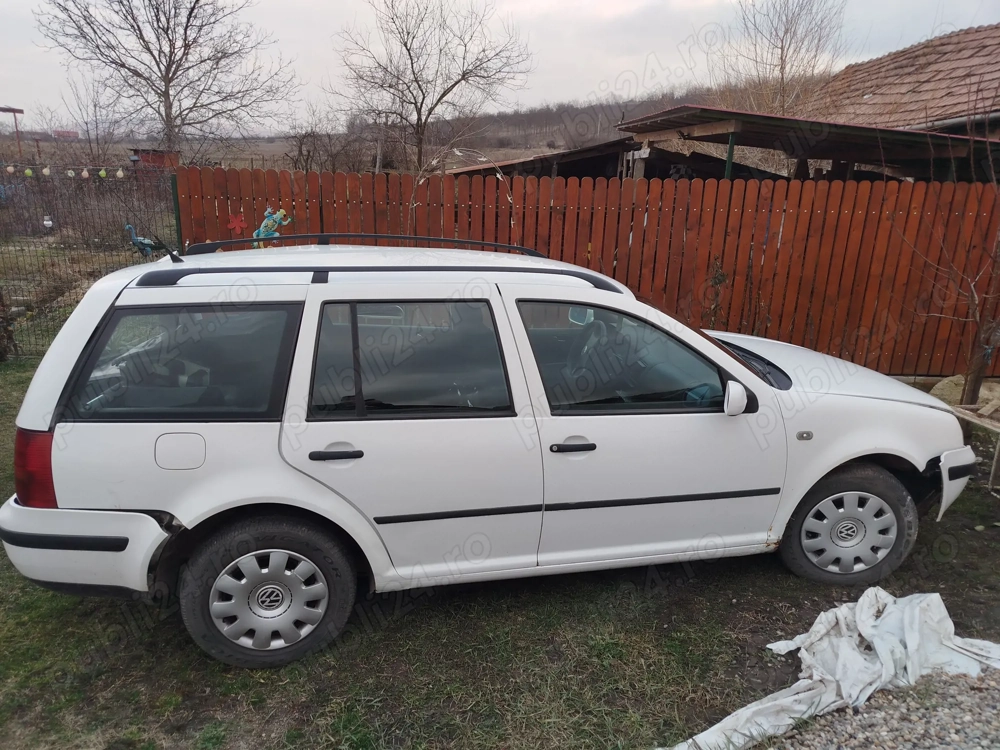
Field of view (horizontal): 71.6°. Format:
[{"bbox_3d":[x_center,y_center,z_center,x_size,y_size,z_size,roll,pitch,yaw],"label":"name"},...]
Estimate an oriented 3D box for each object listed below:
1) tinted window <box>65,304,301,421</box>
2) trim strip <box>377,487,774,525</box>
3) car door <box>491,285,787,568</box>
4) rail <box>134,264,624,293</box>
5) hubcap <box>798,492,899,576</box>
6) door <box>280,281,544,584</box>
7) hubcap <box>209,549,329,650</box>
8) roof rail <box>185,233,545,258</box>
[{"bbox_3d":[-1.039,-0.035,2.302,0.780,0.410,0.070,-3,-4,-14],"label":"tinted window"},{"bbox_3d":[0.362,0.501,2.702,1.690,0.034,0.025,-1,17,-14],"label":"trim strip"},{"bbox_3d":[0.579,0.196,2.800,1.195,1.115,0.250,-3,18,-14],"label":"car door"},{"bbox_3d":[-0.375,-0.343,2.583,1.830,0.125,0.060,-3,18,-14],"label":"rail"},{"bbox_3d":[1.563,0.706,3.113,0.410,0.410,0.055,3,17,4],"label":"hubcap"},{"bbox_3d":[-0.316,0.222,2.576,0.955,1.100,0.250,-3,18,-14],"label":"door"},{"bbox_3d":[-0.838,0.817,2.528,0.410,0.410,0.055,-3,18,-14],"label":"hubcap"},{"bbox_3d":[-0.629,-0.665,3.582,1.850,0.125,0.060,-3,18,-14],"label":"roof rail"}]

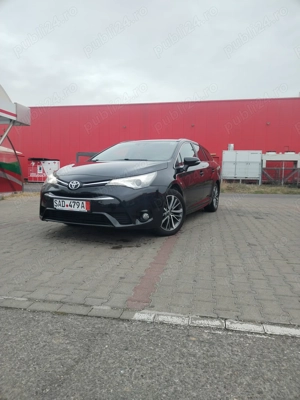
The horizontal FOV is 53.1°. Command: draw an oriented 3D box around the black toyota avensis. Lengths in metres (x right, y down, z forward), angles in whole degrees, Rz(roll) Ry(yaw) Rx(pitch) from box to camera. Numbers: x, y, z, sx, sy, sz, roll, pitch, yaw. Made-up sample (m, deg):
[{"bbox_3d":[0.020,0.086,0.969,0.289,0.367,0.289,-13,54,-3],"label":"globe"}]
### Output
[{"bbox_3d":[0.094,-0.390,5.682,1.860,1.480,4.800,3,6,25],"label":"black toyota avensis"}]

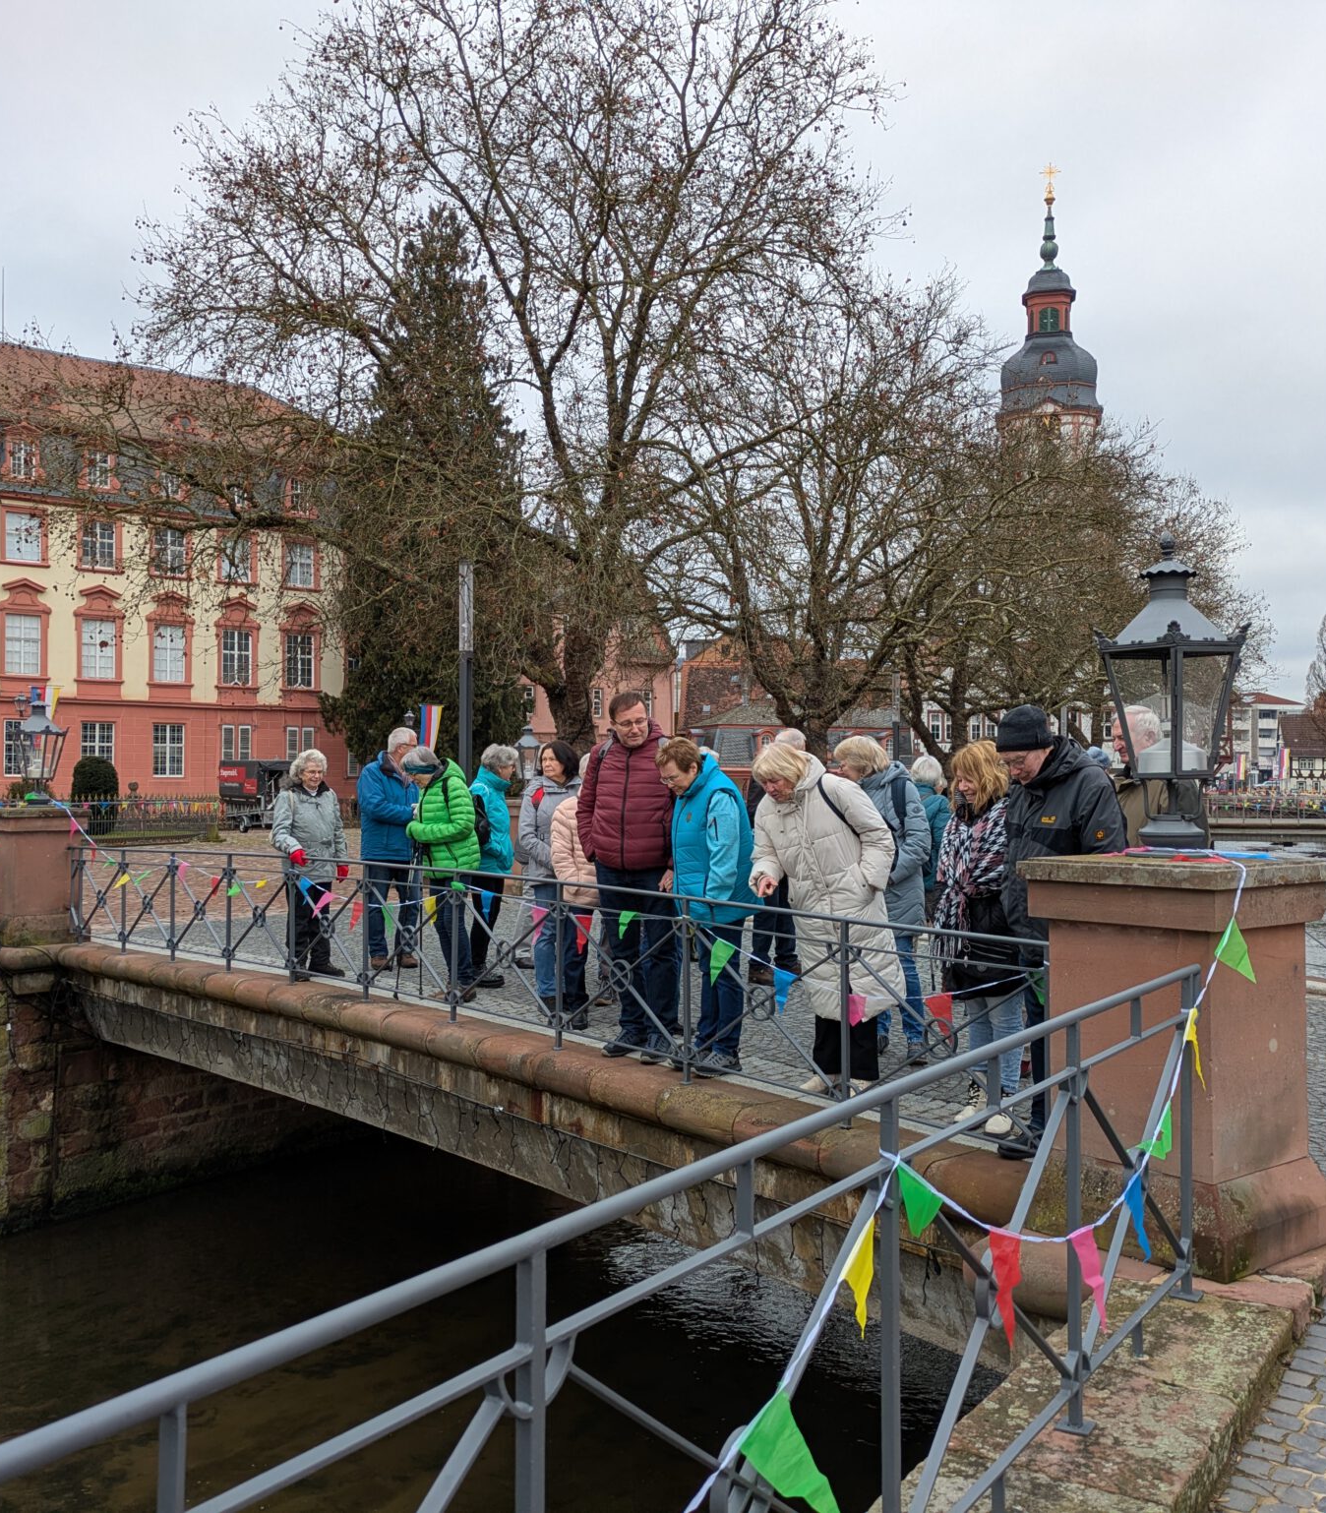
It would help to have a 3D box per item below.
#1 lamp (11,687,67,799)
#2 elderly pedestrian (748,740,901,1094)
[{"bbox_3d":[-5.675,-0.033,13.252,0.510,1.056,0.550,1,-2,-38],"label":"lamp"},{"bbox_3d":[0.736,0.691,6.639,0.600,1.541,0.580,-1,-2,40],"label":"elderly pedestrian"}]

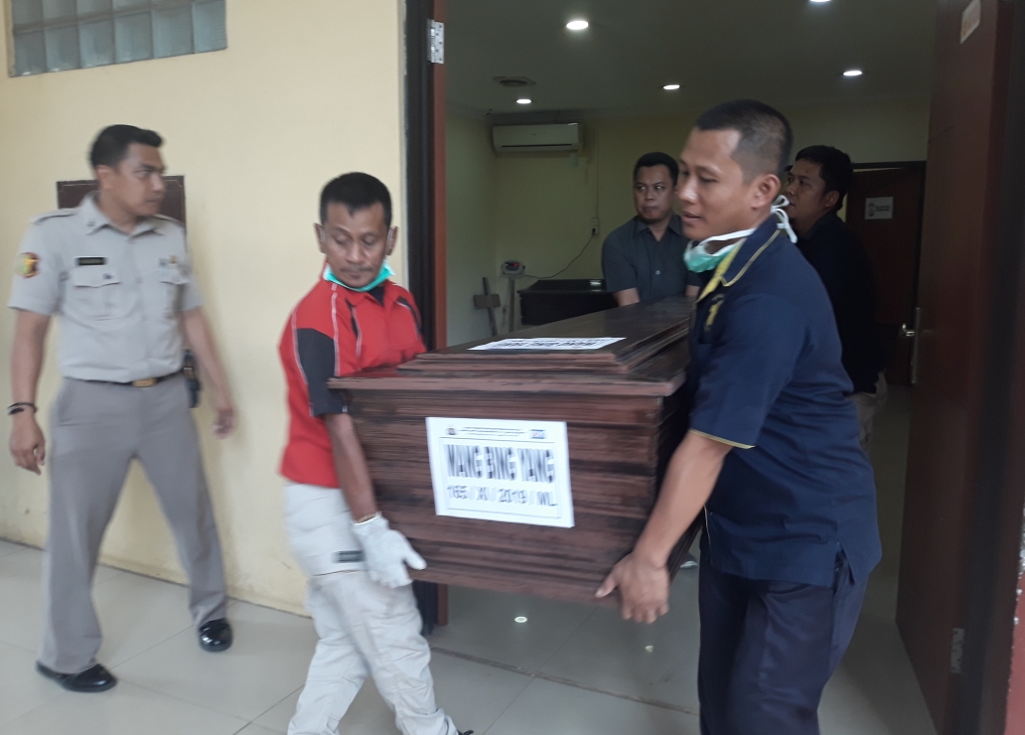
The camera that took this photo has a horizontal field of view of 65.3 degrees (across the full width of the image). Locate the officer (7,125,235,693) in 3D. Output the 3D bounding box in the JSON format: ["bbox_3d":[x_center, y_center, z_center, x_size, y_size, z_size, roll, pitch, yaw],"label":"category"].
[{"bbox_3d":[-1.121,0.119,2.388,0.620,1.640,0.400,-7,11,-43],"label":"officer"}]

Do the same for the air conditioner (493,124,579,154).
[{"bbox_3d":[0.260,-2.490,8.707,0.980,0.290,0.210,4,9,25],"label":"air conditioner"}]

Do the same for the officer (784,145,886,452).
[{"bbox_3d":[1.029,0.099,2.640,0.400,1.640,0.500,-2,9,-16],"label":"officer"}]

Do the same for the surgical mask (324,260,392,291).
[{"bbox_3d":[-0.321,-0.192,1.670,0.150,0.070,0.090,-1,8,-10],"label":"surgical mask"}]

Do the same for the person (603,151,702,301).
[{"bbox_3d":[0.550,0.019,3.094,0.510,1.660,0.380,3,9,14],"label":"person"}]

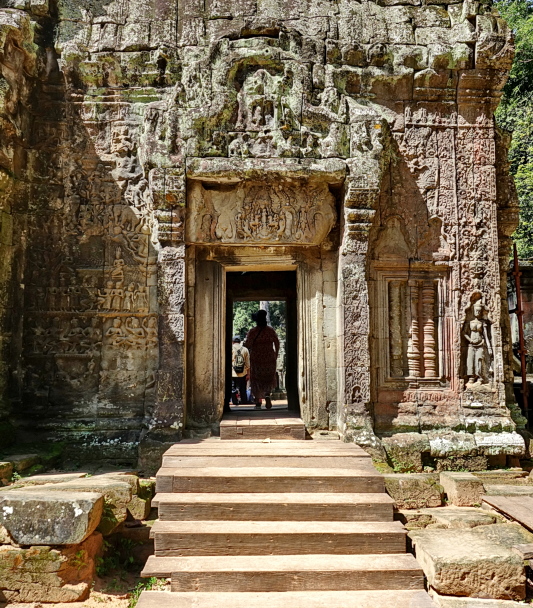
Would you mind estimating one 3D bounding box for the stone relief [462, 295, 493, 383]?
[{"bbox_3d":[2.685,0.465,6.786,0.370,1.120,0.170,0,-5,-1],"label":"stone relief"}]

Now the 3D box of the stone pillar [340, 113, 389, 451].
[{"bbox_3d":[1.120,-0.325,6.216,0.450,3.800,0.480,0,-7,-1],"label":"stone pillar"}]

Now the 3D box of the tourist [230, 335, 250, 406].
[{"bbox_3d":[-0.608,1.521,12.011,0.520,1.660,0.420,0,-5,-2],"label":"tourist"}]

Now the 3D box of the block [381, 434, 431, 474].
[{"bbox_3d":[1.600,1.677,6.111,0.510,0.390,0.430,0,-7,-1],"label":"block"}]

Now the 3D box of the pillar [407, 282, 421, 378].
[{"bbox_3d":[1.825,0.291,6.634,0.160,1.200,0.160,0,-7,-1],"label":"pillar"}]

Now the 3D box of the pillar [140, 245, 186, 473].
[{"bbox_3d":[-1.268,0.671,6.566,0.500,2.700,0.450,0,-5,-1],"label":"pillar"}]

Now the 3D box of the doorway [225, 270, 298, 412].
[{"bbox_3d":[-0.065,0.485,6.741,0.920,1.860,0.450,0,-7,-1],"label":"doorway"}]

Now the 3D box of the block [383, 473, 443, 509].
[{"bbox_3d":[1.245,1.612,4.678,0.520,0.260,0.340,0,-7,-1],"label":"block"}]

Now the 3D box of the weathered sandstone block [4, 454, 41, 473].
[{"bbox_3d":[-2.490,1.632,5.473,0.360,0.160,0.300,1,-5,-11],"label":"weathered sandstone block"}]

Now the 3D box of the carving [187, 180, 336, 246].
[{"bbox_3d":[-0.060,-1.114,6.686,1.850,0.860,0.380,0,-7,-1],"label":"carving"}]

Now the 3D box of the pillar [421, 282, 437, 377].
[{"bbox_3d":[2.081,0.328,6.849,0.200,1.200,0.200,0,-5,-1],"label":"pillar"}]

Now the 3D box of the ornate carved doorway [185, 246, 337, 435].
[{"bbox_3d":[-0.077,0.468,6.836,1.880,2.340,0.500,0,-5,-1],"label":"ornate carved doorway"}]

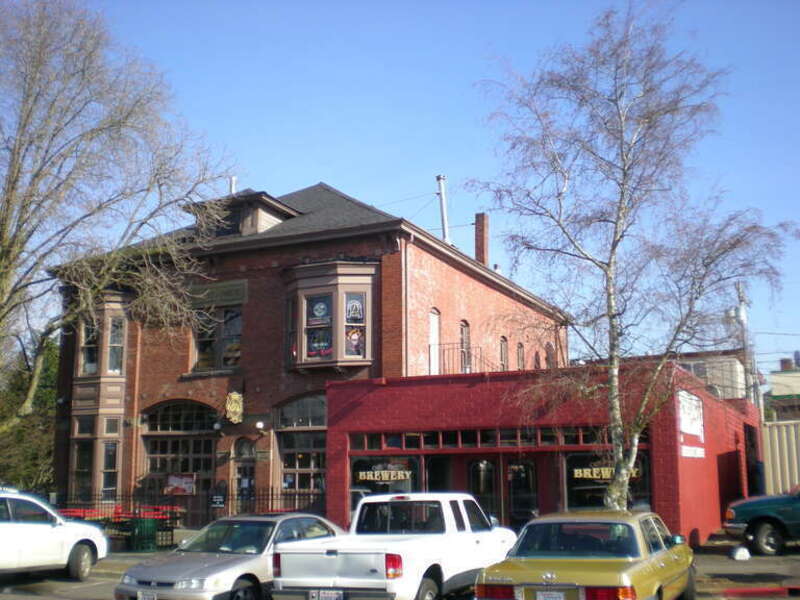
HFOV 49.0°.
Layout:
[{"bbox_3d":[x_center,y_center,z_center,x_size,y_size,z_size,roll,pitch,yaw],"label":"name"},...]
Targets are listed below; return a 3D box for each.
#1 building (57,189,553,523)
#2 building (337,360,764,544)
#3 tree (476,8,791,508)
[{"bbox_3d":[-2.536,2.188,38.433,15.100,14.100,19.600,-5,-12,25],"label":"building"},{"bbox_3d":[7.011,5.638,30.735,8.700,4.200,23.000,-5,-12,25],"label":"building"},{"bbox_3d":[4.272,-0.418,16.397,5.500,10.750,5.200,-5,-12,25],"label":"tree"}]

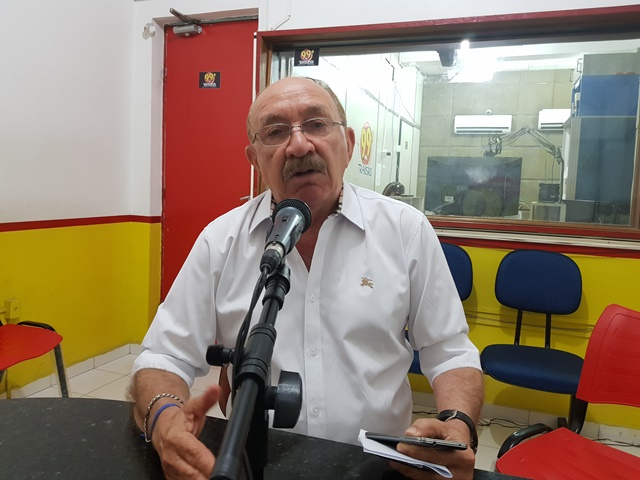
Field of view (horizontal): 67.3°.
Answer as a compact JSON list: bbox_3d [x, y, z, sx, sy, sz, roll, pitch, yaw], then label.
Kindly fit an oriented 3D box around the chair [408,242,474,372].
[{"bbox_3d":[0.497,0.482,2.275,0.440,0.910,0.500,4,6,18],"label":"chair"}]

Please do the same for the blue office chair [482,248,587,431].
[{"bbox_3d":[0.947,0.515,2.127,0.440,0.910,0.500,4,6,18],"label":"blue office chair"}]

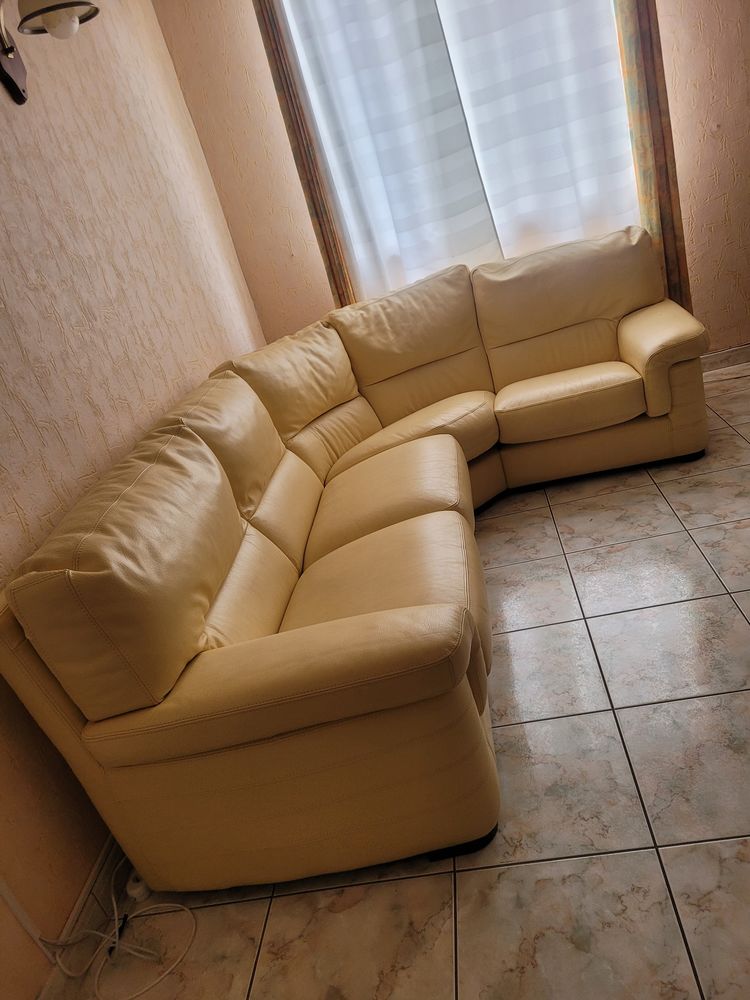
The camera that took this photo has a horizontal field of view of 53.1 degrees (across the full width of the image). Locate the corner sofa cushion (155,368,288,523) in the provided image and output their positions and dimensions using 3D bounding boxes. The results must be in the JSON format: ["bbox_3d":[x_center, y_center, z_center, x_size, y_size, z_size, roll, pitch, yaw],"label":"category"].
[{"bbox_3d":[-0.524,-0.191,2.541,0.215,0.378,0.602,-22,20,14],"label":"corner sofa cushion"}]

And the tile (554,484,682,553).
[{"bbox_3d":[0.879,0.068,2.768,0.405,0.010,0.405,-12,22,11],"label":"tile"}]

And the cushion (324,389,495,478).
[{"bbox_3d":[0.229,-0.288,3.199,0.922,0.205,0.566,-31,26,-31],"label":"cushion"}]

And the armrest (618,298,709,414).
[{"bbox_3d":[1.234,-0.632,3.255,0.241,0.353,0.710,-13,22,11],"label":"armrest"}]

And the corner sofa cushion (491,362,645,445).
[{"bbox_3d":[0.825,-0.469,3.293,0.611,0.215,0.585,-13,22,11],"label":"corner sofa cushion"}]

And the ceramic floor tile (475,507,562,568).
[{"bbox_3d":[0.507,0.167,2.981,0.430,0.010,0.430,-13,22,11],"label":"ceramic floor tile"}]

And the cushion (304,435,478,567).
[{"bbox_3d":[0.062,0.024,2.588,0.566,0.205,0.615,-15,22,12],"label":"cushion"}]

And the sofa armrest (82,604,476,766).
[{"bbox_3d":[-0.189,0.370,1.585,0.808,0.185,0.232,-13,22,11],"label":"sofa armrest"}]

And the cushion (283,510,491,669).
[{"bbox_3d":[0.008,0.297,2.045,0.602,0.206,0.611,-13,22,11],"label":"cushion"}]

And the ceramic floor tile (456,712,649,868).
[{"bbox_3d":[0.384,0.656,1.724,0.405,0.010,0.405,-12,22,11],"label":"ceramic floor tile"}]

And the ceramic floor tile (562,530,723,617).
[{"bbox_3d":[0.845,0.235,2.395,0.405,0.010,0.405,-12,22,11],"label":"ceramic floor tile"}]

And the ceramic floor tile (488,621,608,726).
[{"bbox_3d":[0.417,0.489,2.097,0.405,0.010,0.405,-12,22,11],"label":"ceramic floor tile"}]

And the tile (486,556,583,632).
[{"bbox_3d":[0.472,0.341,2.589,0.430,0.010,0.430,-13,22,11],"label":"tile"}]

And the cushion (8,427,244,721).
[{"bbox_3d":[-0.509,0.123,1.828,0.238,0.361,0.771,-21,21,14],"label":"cushion"}]

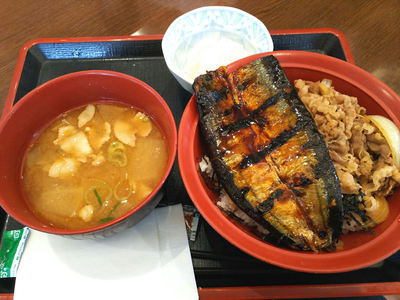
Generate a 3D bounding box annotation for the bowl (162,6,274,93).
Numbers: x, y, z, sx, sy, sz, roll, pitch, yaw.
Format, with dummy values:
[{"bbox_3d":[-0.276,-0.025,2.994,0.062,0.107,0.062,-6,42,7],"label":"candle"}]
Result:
[{"bbox_3d":[0.017,-0.087,0.311,0.104,0.049,0.104,0,62,0],"label":"bowl"}]

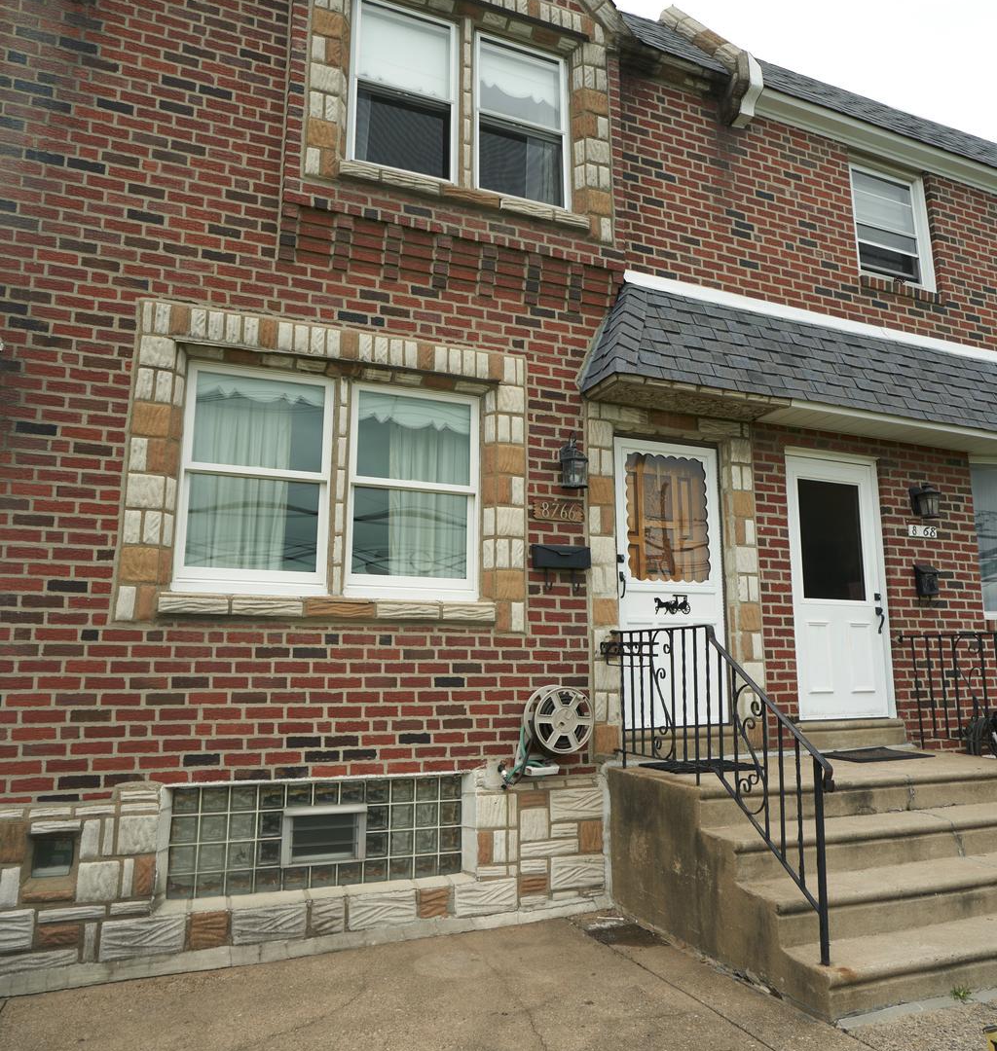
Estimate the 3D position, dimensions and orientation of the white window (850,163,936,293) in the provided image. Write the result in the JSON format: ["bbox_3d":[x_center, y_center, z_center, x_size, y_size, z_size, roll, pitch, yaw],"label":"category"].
[{"bbox_3d":[3.506,-2.712,7.154,0.992,1.135,0.120,4,-11,-22],"label":"white window"}]

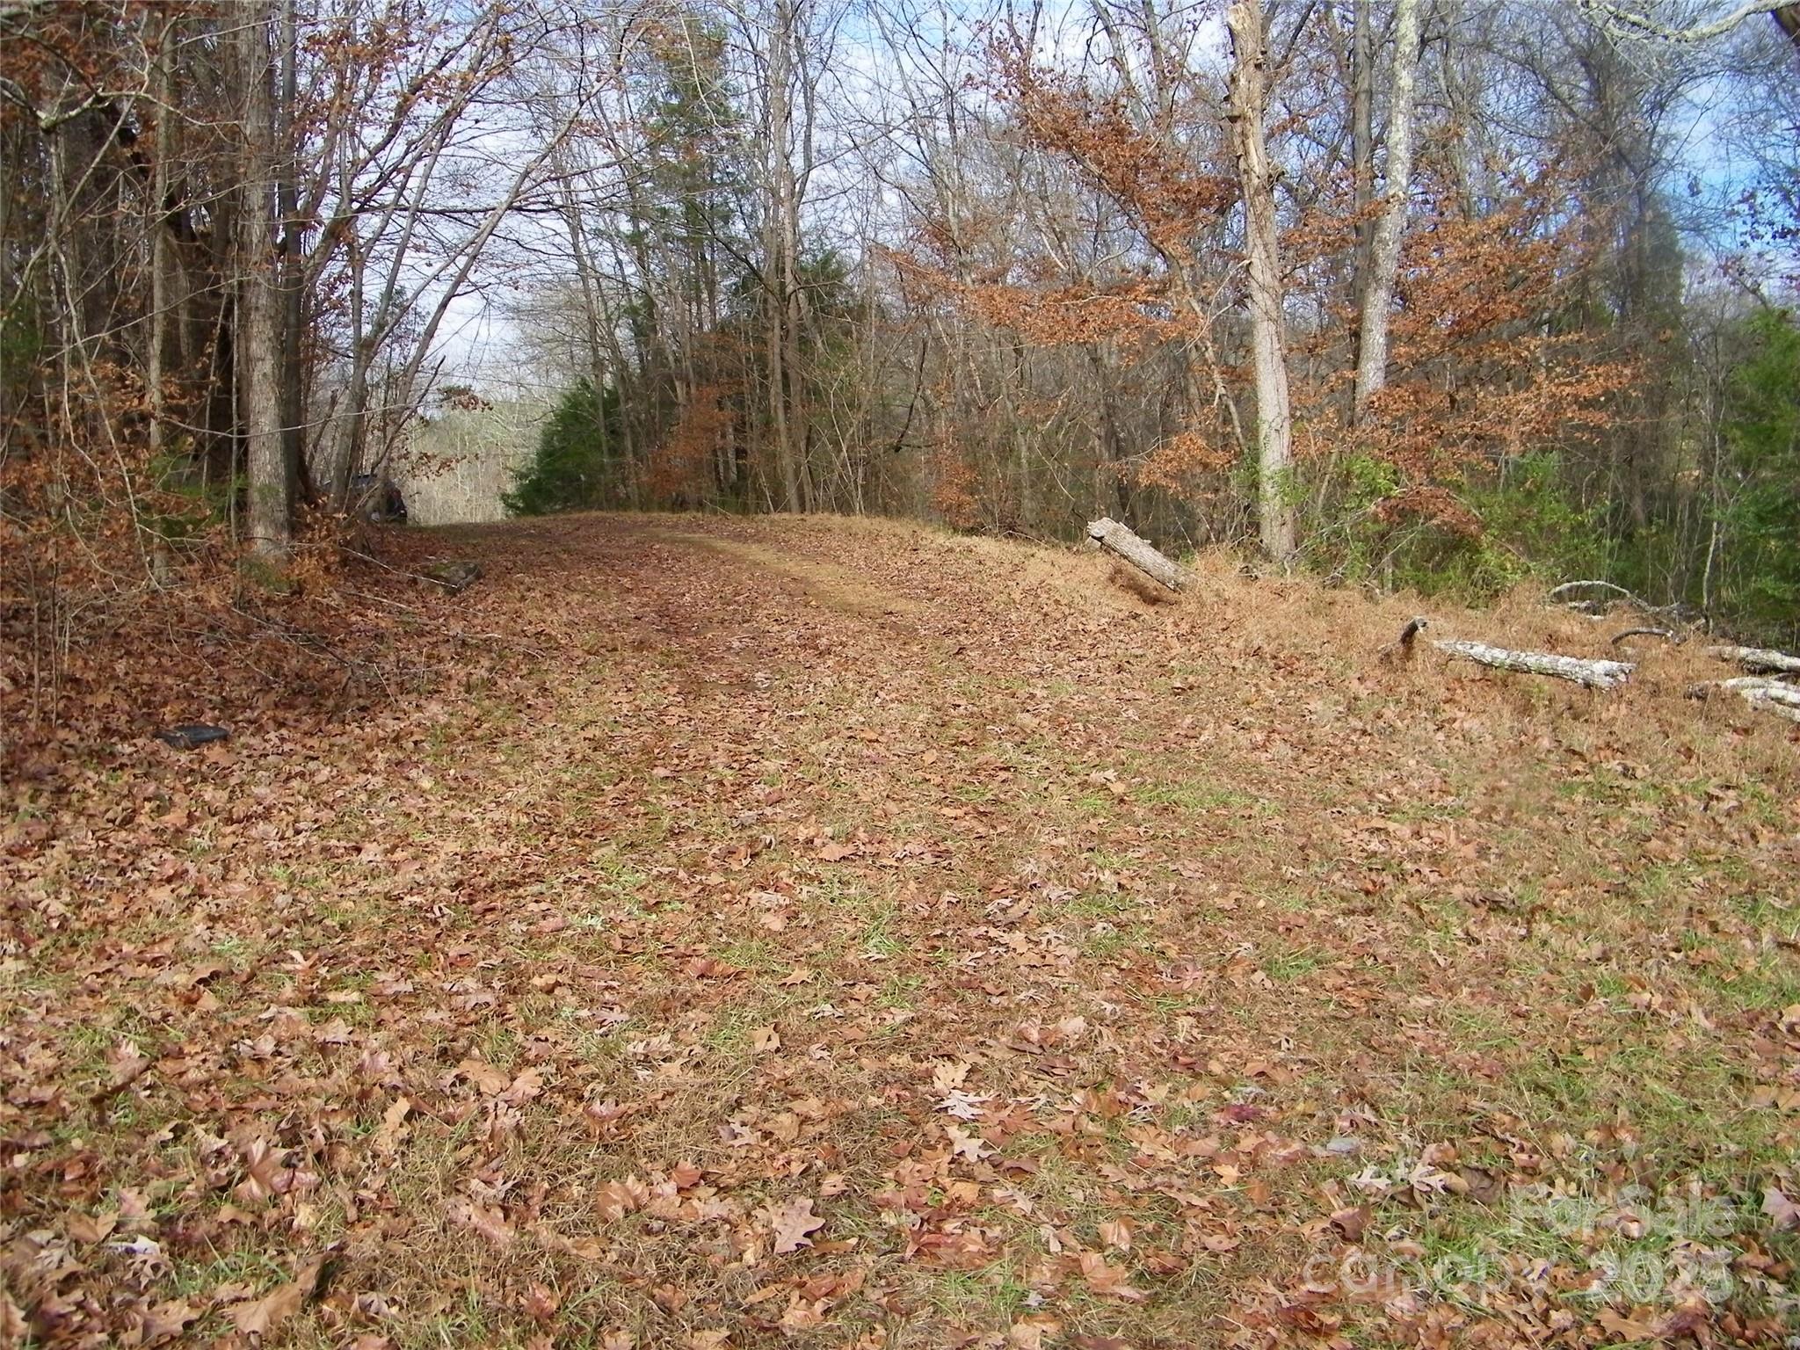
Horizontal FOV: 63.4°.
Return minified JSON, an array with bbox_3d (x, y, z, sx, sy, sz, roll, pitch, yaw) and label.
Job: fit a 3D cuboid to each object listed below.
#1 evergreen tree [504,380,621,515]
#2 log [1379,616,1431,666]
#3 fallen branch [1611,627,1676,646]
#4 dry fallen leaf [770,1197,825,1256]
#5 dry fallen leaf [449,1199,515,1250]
[{"bbox_3d":[-8.327,-5.546,36.000,2.800,3.300,2.700,0,5,0],"label":"evergreen tree"},{"bbox_3d":[3.785,-0.253,10.900,0.370,0.360,0.200,0,5,0],"label":"log"},{"bbox_3d":[6.380,-0.332,12.500,0.560,0.160,0.140,0,5,0],"label":"fallen branch"},{"bbox_3d":[-0.209,1.115,2.950,0.115,0.030,0.145,-2,19,-9],"label":"dry fallen leaf"},{"bbox_3d":[-0.848,1.111,2.950,0.155,0.035,0.090,12,17,39],"label":"dry fallen leaf"}]

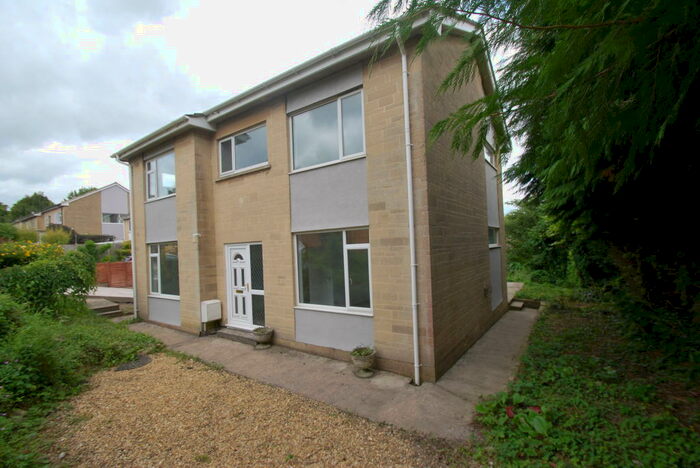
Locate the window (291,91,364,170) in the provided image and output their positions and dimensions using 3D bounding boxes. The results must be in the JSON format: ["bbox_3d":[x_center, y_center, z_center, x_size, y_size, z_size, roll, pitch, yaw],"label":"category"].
[{"bbox_3d":[-0.515,-2.020,6.004,1.926,1.315,0.100,-3,-2,32],"label":"window"}]

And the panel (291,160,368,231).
[{"bbox_3d":[-0.465,-0.726,5.965,1.946,1.277,0.080,-3,-2,32],"label":"panel"}]

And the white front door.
[{"bbox_3d":[-2.843,1.300,7.419,0.883,2.081,0.080,-3,-1,36],"label":"white front door"}]

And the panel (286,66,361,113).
[{"bbox_3d":[-0.536,-2.756,5.703,1.948,0.373,0.060,-3,-1,36],"label":"panel"}]

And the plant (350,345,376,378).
[{"bbox_3d":[0.253,2.256,5.180,0.447,0.416,0.447,-2,-1,0],"label":"plant"}]

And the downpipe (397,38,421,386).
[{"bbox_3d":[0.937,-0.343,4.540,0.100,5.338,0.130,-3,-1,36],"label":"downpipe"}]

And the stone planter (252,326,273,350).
[{"bbox_3d":[-1.963,2.361,6.602,0.447,0.386,0.447,-2,-1,0],"label":"stone planter"}]

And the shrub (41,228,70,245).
[{"bbox_3d":[-25.223,0.214,25.000,1.901,1.370,1.850,-3,-1,36],"label":"shrub"}]

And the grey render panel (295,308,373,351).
[{"bbox_3d":[-0.351,1.936,5.903,1.946,0.711,0.080,-3,-2,32],"label":"grey render panel"}]

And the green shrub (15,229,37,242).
[{"bbox_3d":[-29.460,0.136,26.500,1.478,1.271,1.450,-3,-1,36],"label":"green shrub"}]

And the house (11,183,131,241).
[{"bbox_3d":[-40.695,-1.868,42.955,33.000,6.628,8.000,-3,-1,36],"label":"house"}]

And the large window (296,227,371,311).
[{"bbox_3d":[-0.401,0.760,5.931,1.926,1.642,0.100,-3,-2,32],"label":"large window"}]

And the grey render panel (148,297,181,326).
[{"bbox_3d":[-5.418,2.241,8.543,1.833,0.711,0.080,-3,-2,32],"label":"grey render panel"}]

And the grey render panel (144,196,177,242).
[{"bbox_3d":[-5.529,-0.368,8.604,1.833,1.249,0.080,-3,-2,32],"label":"grey render panel"}]

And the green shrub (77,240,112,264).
[{"bbox_3d":[-17.135,1.169,19.500,1.681,1.470,1.650,-3,-1,36],"label":"green shrub"}]

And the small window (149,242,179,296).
[{"bbox_3d":[-5.501,1.071,8.632,2.023,1.623,0.100,-3,-1,36],"label":"small window"}]

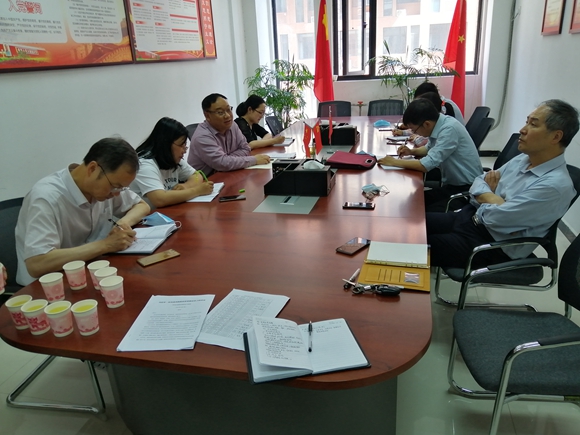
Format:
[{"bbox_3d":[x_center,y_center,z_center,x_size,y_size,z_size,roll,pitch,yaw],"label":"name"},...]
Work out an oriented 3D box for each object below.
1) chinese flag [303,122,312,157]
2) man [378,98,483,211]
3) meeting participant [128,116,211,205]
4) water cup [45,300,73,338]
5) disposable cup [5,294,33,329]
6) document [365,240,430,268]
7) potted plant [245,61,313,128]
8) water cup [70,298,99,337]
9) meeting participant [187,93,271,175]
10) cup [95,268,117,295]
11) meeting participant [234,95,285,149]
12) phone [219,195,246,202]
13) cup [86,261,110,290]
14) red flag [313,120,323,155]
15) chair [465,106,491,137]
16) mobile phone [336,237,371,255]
[{"bbox_3d":[0.120,-0.534,2.999,0.080,0.245,0.050,-5,21,-6],"label":"chinese flag"},{"bbox_3d":[0.966,-0.204,2.965,0.740,1.172,0.520,3,22,17],"label":"man"},{"bbox_3d":[-0.703,0.005,2.619,0.740,1.205,0.540,6,23,24],"label":"meeting participant"},{"bbox_3d":[-0.677,0.302,1.289,0.073,0.084,0.073,-3,20,1],"label":"water cup"},{"bbox_3d":[-0.818,0.293,1.335,0.073,0.082,0.073,-3,21,1],"label":"disposable cup"},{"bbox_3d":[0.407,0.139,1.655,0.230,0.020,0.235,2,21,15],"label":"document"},{"bbox_3d":[-0.132,-1.491,6.224,0.950,1.480,0.880,2,21,15],"label":"potted plant"},{"bbox_3d":[-0.597,0.302,1.281,0.077,0.087,0.077,-4,20,0],"label":"water cup"},{"bbox_3d":[-0.505,-0.261,3.215,0.700,1.262,0.580,14,26,38],"label":"meeting participant"},{"bbox_3d":[-0.622,0.224,1.491,0.073,0.084,0.073,-3,20,0],"label":"cup"},{"bbox_3d":[-0.325,-0.531,4.088,0.640,1.180,0.500,2,21,15],"label":"meeting participant"},{"bbox_3d":[-0.320,-0.112,2.473,0.152,0.009,0.075,-4,20,-2],"label":"phone"},{"bbox_3d":[-0.671,0.206,1.546,0.073,0.084,0.073,-3,20,0],"label":"cup"},{"bbox_3d":[0.187,-0.545,2.969,0.075,0.240,0.050,-4,20,0],"label":"red flag"},{"bbox_3d":[1.563,-0.557,4.156,0.600,0.930,0.560,2,21,13],"label":"chair"},{"bbox_3d":[0.261,0.110,1.761,0.075,0.009,0.155,14,27,39],"label":"mobile phone"}]

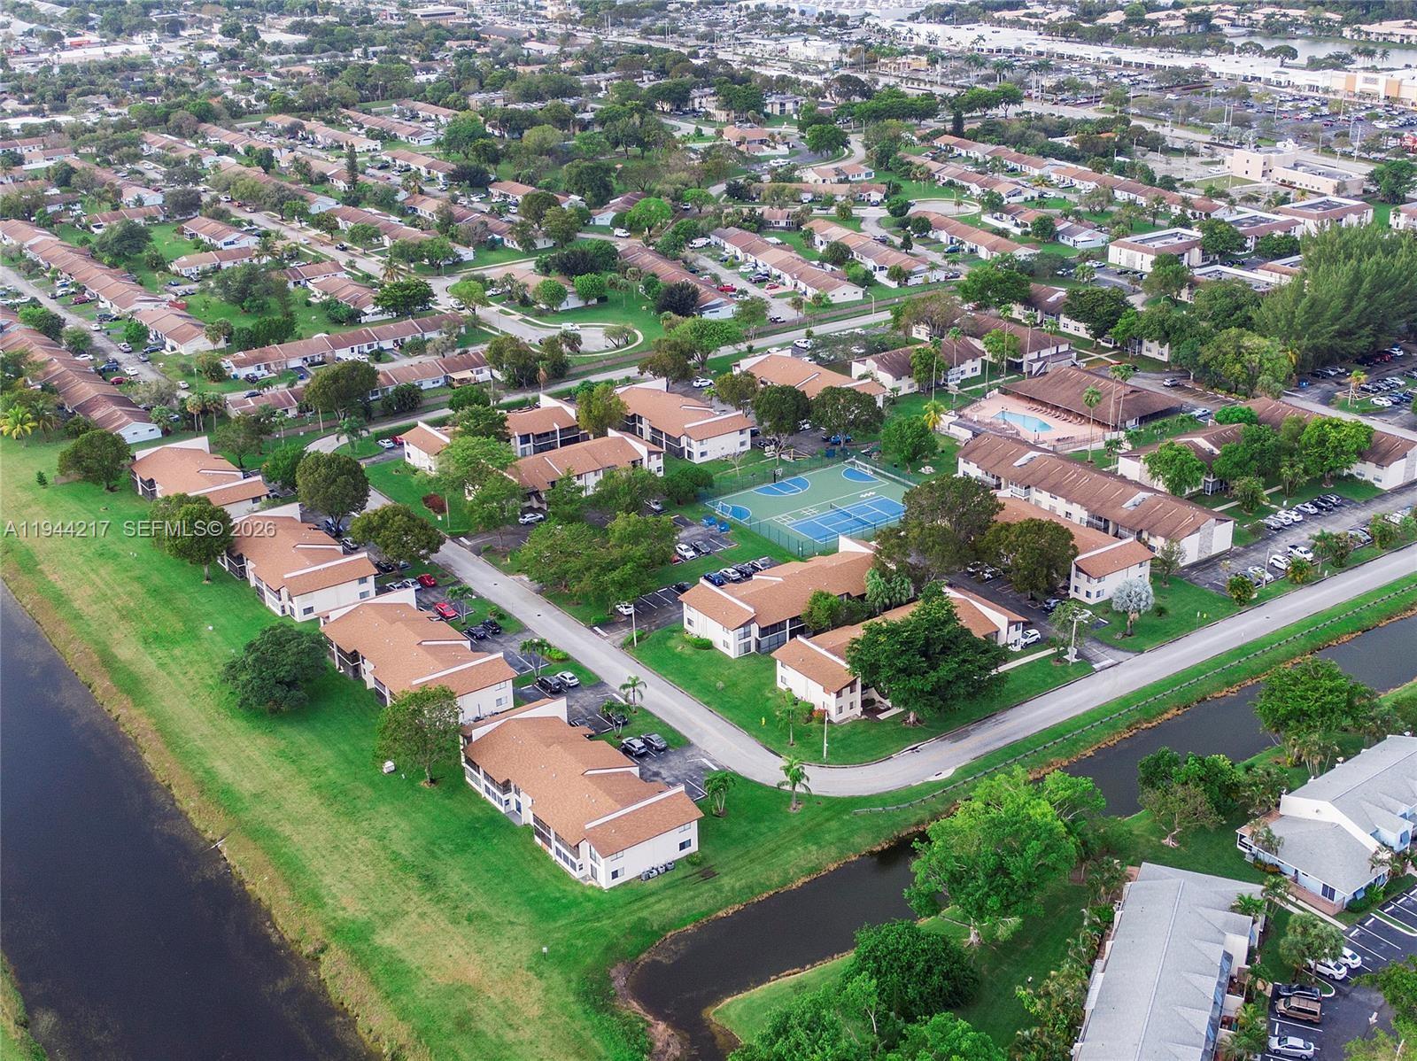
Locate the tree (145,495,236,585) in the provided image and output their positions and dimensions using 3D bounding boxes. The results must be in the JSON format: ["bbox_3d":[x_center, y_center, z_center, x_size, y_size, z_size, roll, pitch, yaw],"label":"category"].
[{"bbox_3d":[-91.595,2.578,301.553,13.200,14.800,13.200,-9,25,-17],"label":"tree"}]

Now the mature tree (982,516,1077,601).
[{"bbox_3d":[54.270,5.650,284.650,15.860,13.390,15.860,3,24,11],"label":"mature tree"}]

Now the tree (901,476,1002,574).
[{"bbox_3d":[43.038,-0.908,296.907,17.620,16.300,17.620,-2,23,0],"label":"tree"}]

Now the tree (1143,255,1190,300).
[{"bbox_3d":[124.020,-68.090,454.910,12.740,12.760,12.740,5,24,15],"label":"tree"}]

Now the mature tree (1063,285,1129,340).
[{"bbox_3d":[96.477,-52.409,416.772,16.200,15.400,16.200,-2,23,0],"label":"mature tree"}]

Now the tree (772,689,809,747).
[{"bbox_3d":[11.971,28.085,246.256,4.800,8.200,4.800,0,24,3],"label":"tree"}]

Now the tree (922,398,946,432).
[{"bbox_3d":[48.960,-24.657,363.306,5.000,6.500,4.900,-2,23,0],"label":"tree"}]

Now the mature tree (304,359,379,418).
[{"bbox_3d":[-82.940,-30.980,378.980,16.150,12.730,16.150,-6,24,-12],"label":"mature tree"}]

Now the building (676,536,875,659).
[{"bbox_3d":[15.615,10.224,288.069,40.500,7.300,16.500,-17,28,-32],"label":"building"}]

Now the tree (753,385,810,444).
[{"bbox_3d":[15.798,-24.260,359.854,11.900,13.000,11.900,0,24,3],"label":"tree"}]

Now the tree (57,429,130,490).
[{"bbox_3d":[-126.724,-14.406,346.521,13.800,12.780,13.800,-2,23,0],"label":"tree"}]

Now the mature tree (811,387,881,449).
[{"bbox_3d":[29.160,-22.940,353.940,15.100,12.800,15.100,1,23,5],"label":"mature tree"}]

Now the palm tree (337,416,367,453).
[{"bbox_3d":[-76.743,-20.479,359.723,6.300,7.700,6.100,-2,23,0],"label":"palm tree"}]

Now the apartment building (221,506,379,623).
[{"bbox_3d":[-75.280,4.500,302.110,18.500,7.320,40.470,-17,28,-32],"label":"apartment building"}]

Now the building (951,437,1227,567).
[{"bbox_3d":[73.210,-7.440,321.740,16.230,7.620,57.580,-16,27,-31],"label":"building"}]

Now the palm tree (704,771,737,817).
[{"bbox_3d":[1.534,35.205,224.666,4.100,6.300,4.000,-2,23,0],"label":"palm tree"}]

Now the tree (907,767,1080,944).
[{"bbox_3d":[33.089,39.180,195.642,19.760,21.300,19.760,-2,23,0],"label":"tree"}]

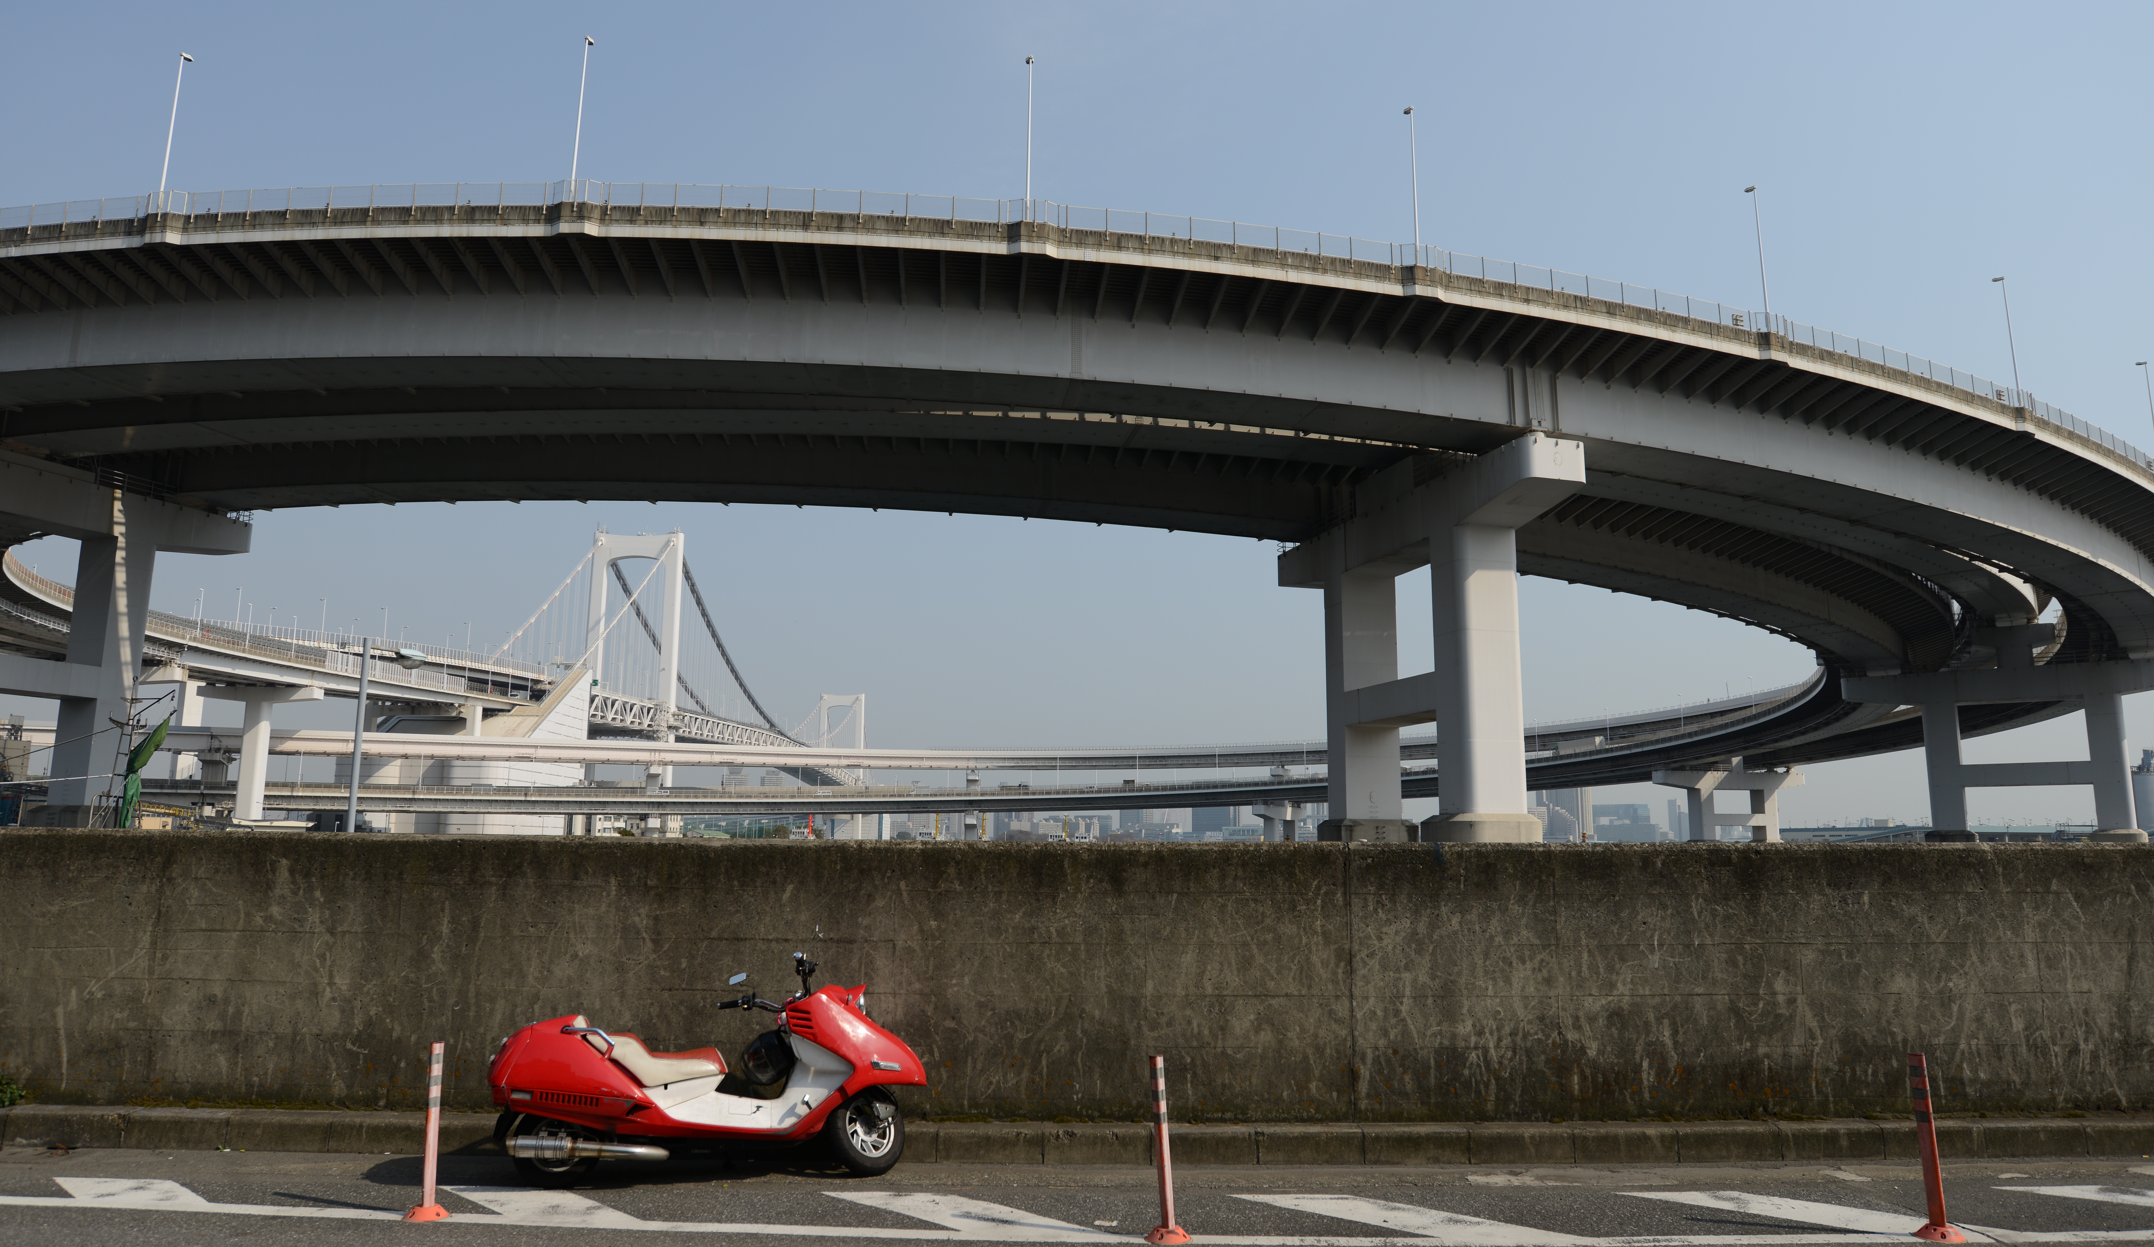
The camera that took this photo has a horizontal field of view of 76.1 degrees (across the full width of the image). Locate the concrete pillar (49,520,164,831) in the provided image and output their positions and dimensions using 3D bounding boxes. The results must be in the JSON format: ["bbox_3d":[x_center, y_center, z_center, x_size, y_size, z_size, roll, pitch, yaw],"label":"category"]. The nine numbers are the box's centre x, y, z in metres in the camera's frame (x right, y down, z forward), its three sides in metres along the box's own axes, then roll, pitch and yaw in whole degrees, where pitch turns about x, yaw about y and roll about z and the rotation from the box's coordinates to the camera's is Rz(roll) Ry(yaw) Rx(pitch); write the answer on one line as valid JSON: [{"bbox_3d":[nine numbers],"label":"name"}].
[{"bbox_3d":[-61.452,3.957,86.807,3.100,18.380,2.650,-3,-10,18],"label":"concrete pillar"}]

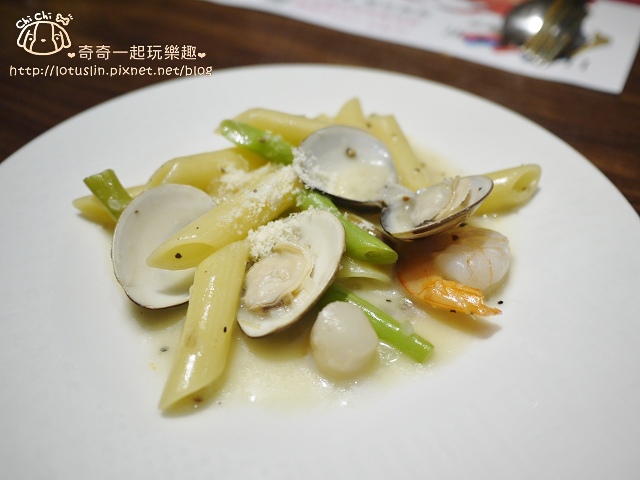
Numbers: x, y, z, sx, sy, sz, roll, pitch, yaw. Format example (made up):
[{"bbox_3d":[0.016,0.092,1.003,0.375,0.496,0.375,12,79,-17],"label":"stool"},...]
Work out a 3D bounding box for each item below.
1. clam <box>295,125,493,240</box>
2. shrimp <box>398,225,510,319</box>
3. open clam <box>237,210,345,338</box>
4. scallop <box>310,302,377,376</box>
[{"bbox_3d":[0.028,-0.021,0.197,0.070,0.021,0.039,14,45,14],"label":"clam"},{"bbox_3d":[0.046,0.011,0.180,0.036,0.016,0.028,7,43,7],"label":"shrimp"},{"bbox_3d":[-0.009,0.011,0.170,0.031,0.016,0.043,36,86,17],"label":"open clam"},{"bbox_3d":[0.007,0.031,0.158,0.021,0.018,0.021,0,43,0],"label":"scallop"}]

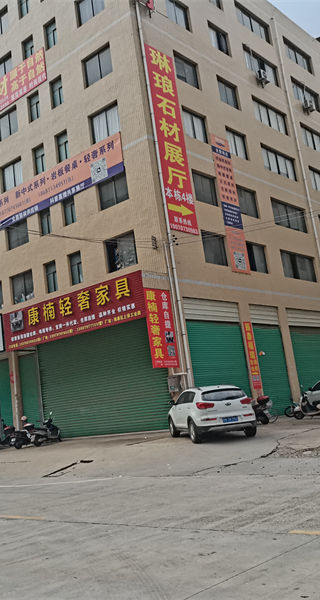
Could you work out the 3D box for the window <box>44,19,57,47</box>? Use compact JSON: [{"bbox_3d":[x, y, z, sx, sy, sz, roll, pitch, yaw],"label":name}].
[{"bbox_3d":[-5.832,-14.297,32.382,0.914,1.531,0.150,-16,-14,39],"label":"window"}]

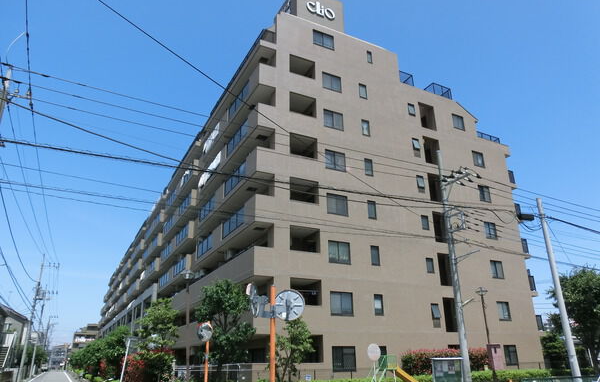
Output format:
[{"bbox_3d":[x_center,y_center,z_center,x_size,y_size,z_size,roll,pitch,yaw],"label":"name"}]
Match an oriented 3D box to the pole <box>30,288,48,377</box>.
[{"bbox_3d":[-37.761,20.154,62.700,0.400,12.690,0.400,10,-24,-25],"label":"pole"}]

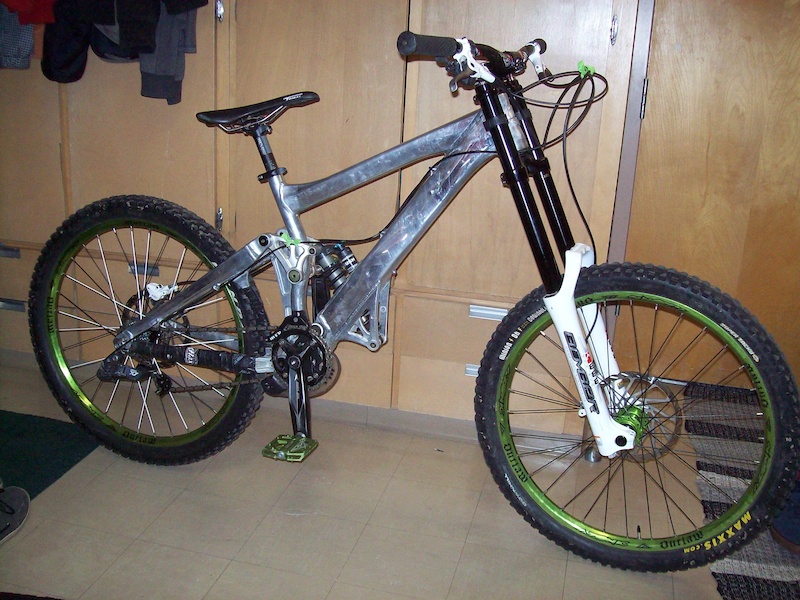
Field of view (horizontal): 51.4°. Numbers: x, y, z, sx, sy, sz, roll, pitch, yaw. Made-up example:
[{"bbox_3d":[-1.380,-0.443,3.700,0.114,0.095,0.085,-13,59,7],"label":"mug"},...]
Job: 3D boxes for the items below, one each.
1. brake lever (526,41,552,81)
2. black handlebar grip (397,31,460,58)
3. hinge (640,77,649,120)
[{"bbox_3d":[0.314,-0.537,1.867,0.055,0.090,0.120,10,17,23],"label":"brake lever"},{"bbox_3d":[0.055,-0.423,1.381,0.036,0.036,0.132,16,21,38],"label":"black handlebar grip"},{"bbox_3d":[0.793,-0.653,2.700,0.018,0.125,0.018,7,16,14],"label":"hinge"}]

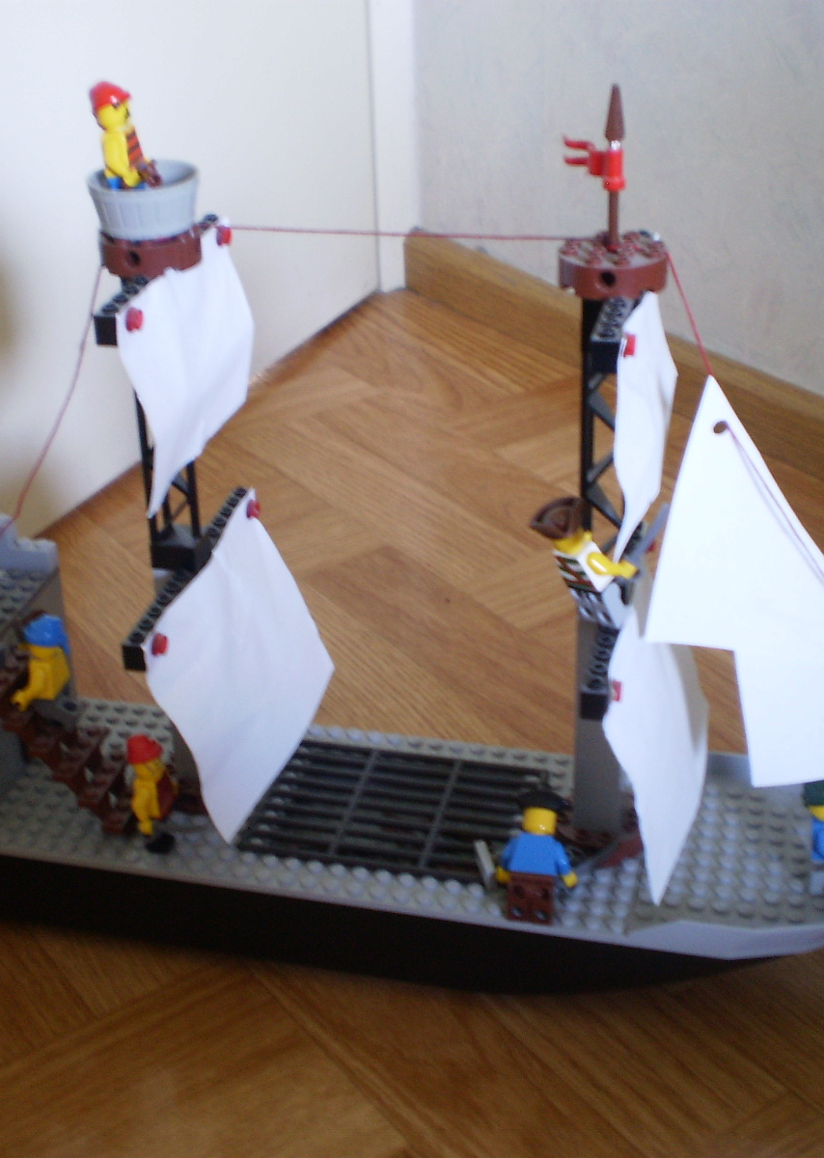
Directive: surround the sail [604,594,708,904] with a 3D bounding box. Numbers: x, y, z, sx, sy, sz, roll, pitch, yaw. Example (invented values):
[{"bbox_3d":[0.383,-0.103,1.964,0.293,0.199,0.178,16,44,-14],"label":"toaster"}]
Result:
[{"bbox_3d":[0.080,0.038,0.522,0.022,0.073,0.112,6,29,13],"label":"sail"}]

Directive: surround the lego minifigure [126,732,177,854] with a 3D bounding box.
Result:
[{"bbox_3d":[-0.089,0.073,0.554,0.016,0.043,0.025,12,31,23],"label":"lego minifigure"}]

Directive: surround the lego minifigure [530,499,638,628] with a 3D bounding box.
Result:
[{"bbox_3d":[0.053,-0.006,0.494,0.018,0.044,0.025,-41,25,-22],"label":"lego minifigure"}]

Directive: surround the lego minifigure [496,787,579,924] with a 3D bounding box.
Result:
[{"bbox_3d":[0.040,0.090,0.517,0.026,0.044,0.016,6,29,13],"label":"lego minifigure"}]

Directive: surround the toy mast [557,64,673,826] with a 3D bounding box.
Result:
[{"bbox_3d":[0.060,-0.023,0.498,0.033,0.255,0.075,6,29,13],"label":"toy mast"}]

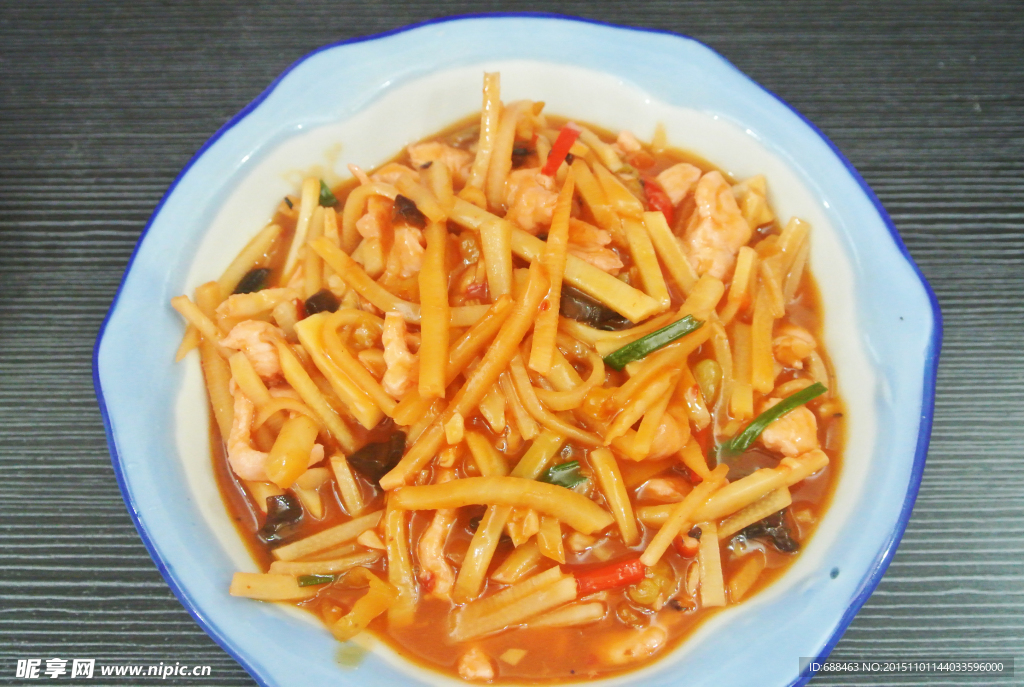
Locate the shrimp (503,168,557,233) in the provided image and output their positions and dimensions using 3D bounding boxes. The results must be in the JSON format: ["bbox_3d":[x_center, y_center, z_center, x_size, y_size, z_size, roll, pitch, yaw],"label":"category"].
[{"bbox_3d":[0.007,-0.051,0.462,0.018,0.013,0.023,21,66,10],"label":"shrimp"}]

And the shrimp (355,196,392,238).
[{"bbox_3d":[-0.047,-0.043,0.435,0.013,0.010,0.014,-11,65,-6],"label":"shrimp"}]

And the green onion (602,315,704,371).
[{"bbox_3d":[0.048,0.000,0.433,0.036,0.005,0.007,-25,67,-12],"label":"green onion"}]

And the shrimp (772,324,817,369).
[{"bbox_3d":[0.092,0.001,0.419,0.015,0.010,0.012,-6,64,-3],"label":"shrimp"}]

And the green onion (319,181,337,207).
[{"bbox_3d":[-0.068,-0.054,0.468,0.008,0.006,0.012,-29,68,-14],"label":"green onion"}]

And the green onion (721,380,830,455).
[{"bbox_3d":[0.088,0.026,0.432,0.042,0.006,0.008,-30,68,-14],"label":"green onion"}]

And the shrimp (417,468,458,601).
[{"bbox_3d":[-0.023,0.058,0.392,0.013,0.010,0.040,0,64,-1],"label":"shrimp"}]

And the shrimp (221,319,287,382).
[{"bbox_3d":[-0.088,0.003,0.437,0.022,0.013,0.017,34,68,15],"label":"shrimp"}]

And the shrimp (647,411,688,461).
[{"bbox_3d":[0.048,0.029,0.399,0.015,0.011,0.015,5,64,2],"label":"shrimp"}]

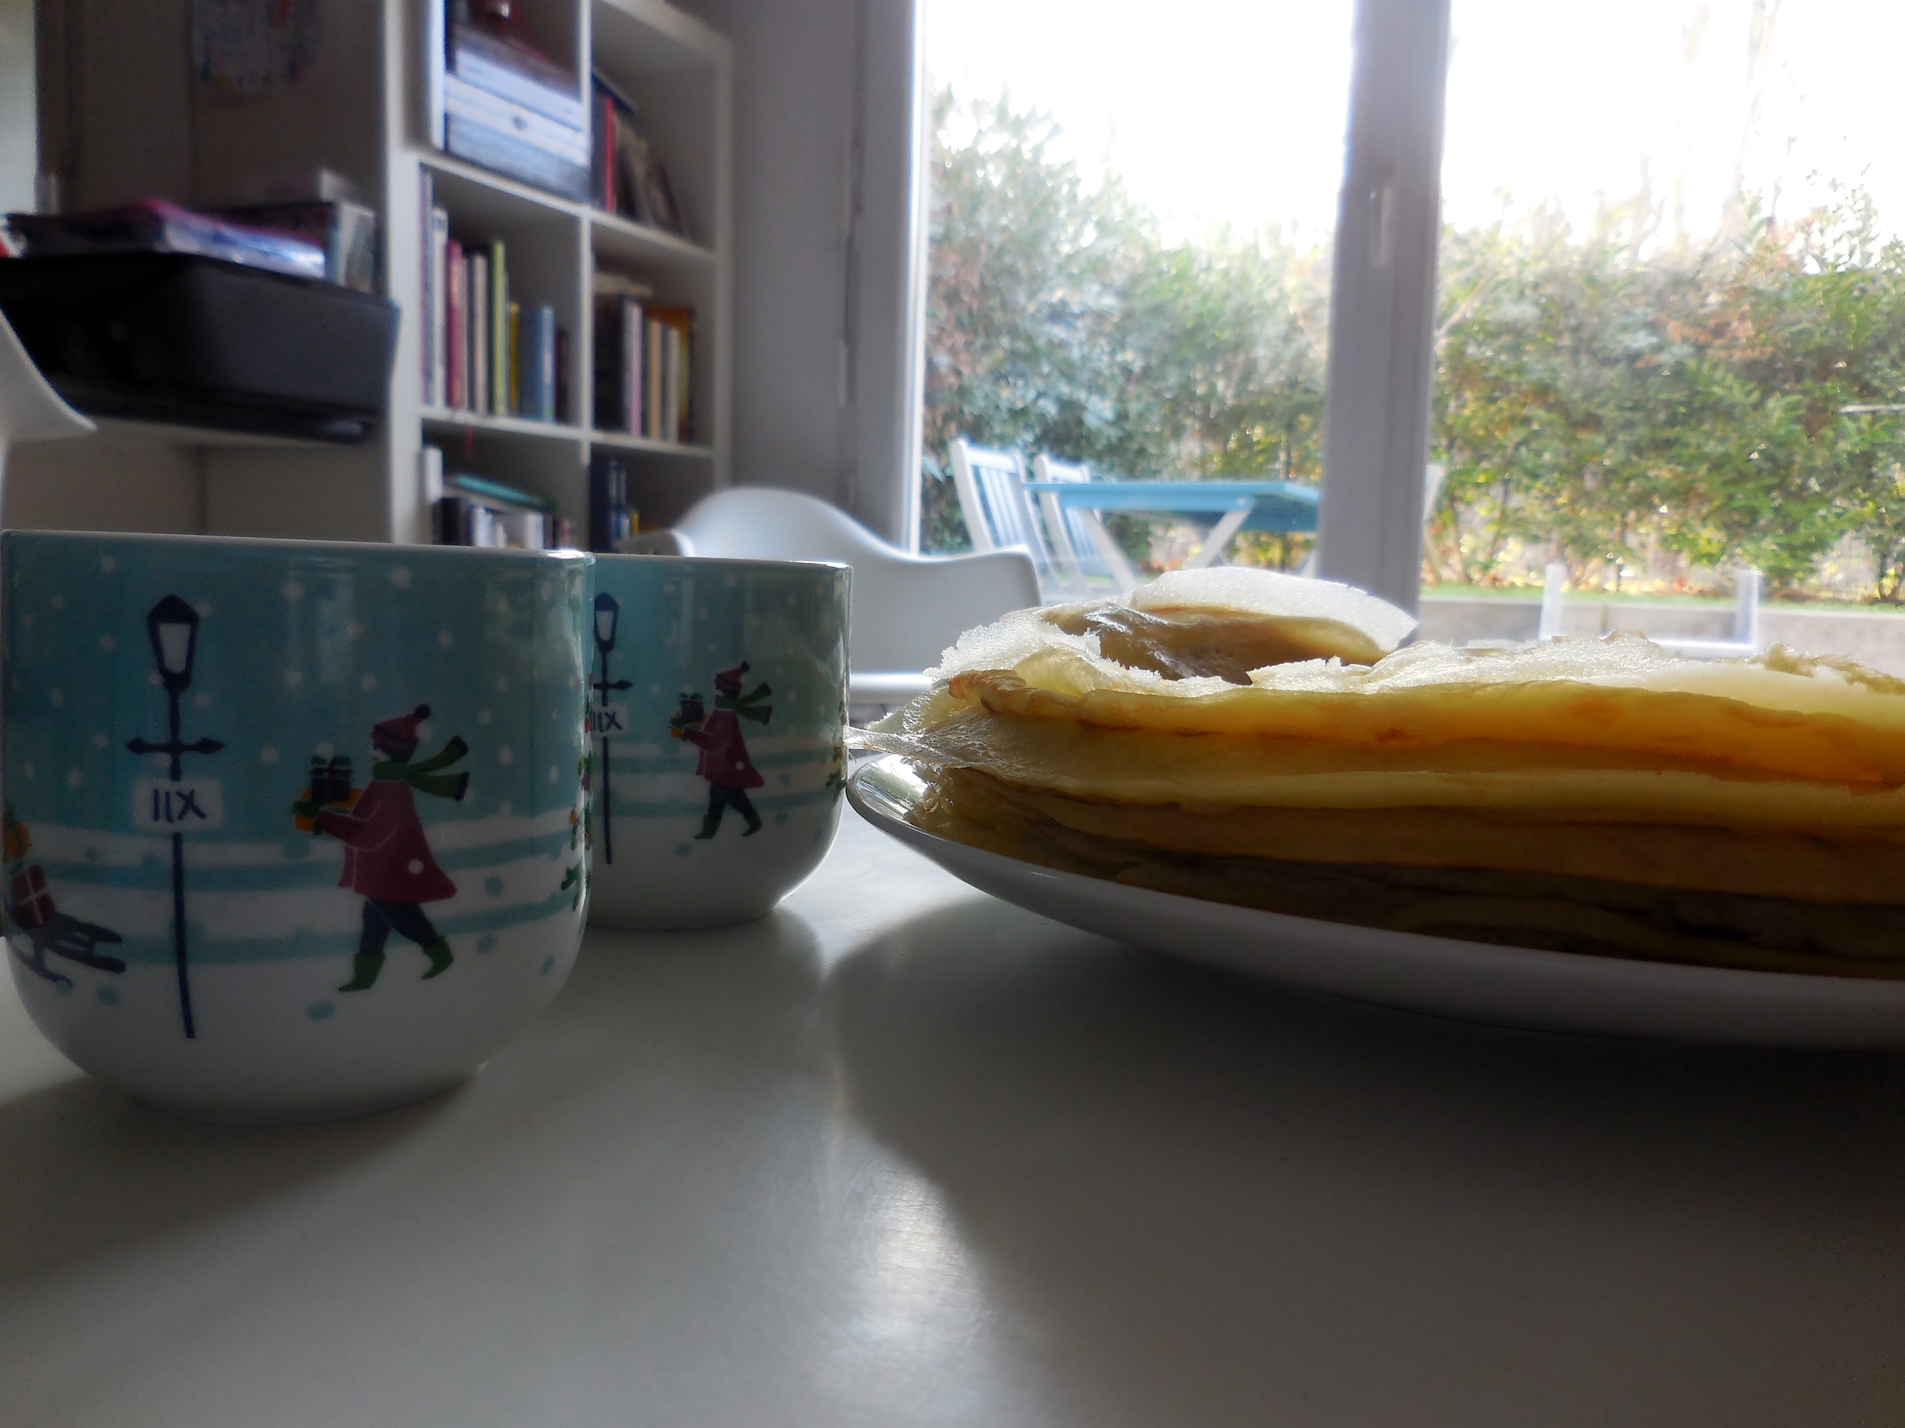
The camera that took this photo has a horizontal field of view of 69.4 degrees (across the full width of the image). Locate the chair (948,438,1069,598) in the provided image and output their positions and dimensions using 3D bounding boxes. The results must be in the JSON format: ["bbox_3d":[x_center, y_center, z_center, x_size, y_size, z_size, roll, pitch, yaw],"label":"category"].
[{"bbox_3d":[0.325,-0.403,4.364,0.540,0.890,0.450,5,6,29],"label":"chair"}]

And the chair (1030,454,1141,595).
[{"bbox_3d":[0.612,-0.445,4.884,0.540,0.890,0.450,5,6,29],"label":"chair"}]

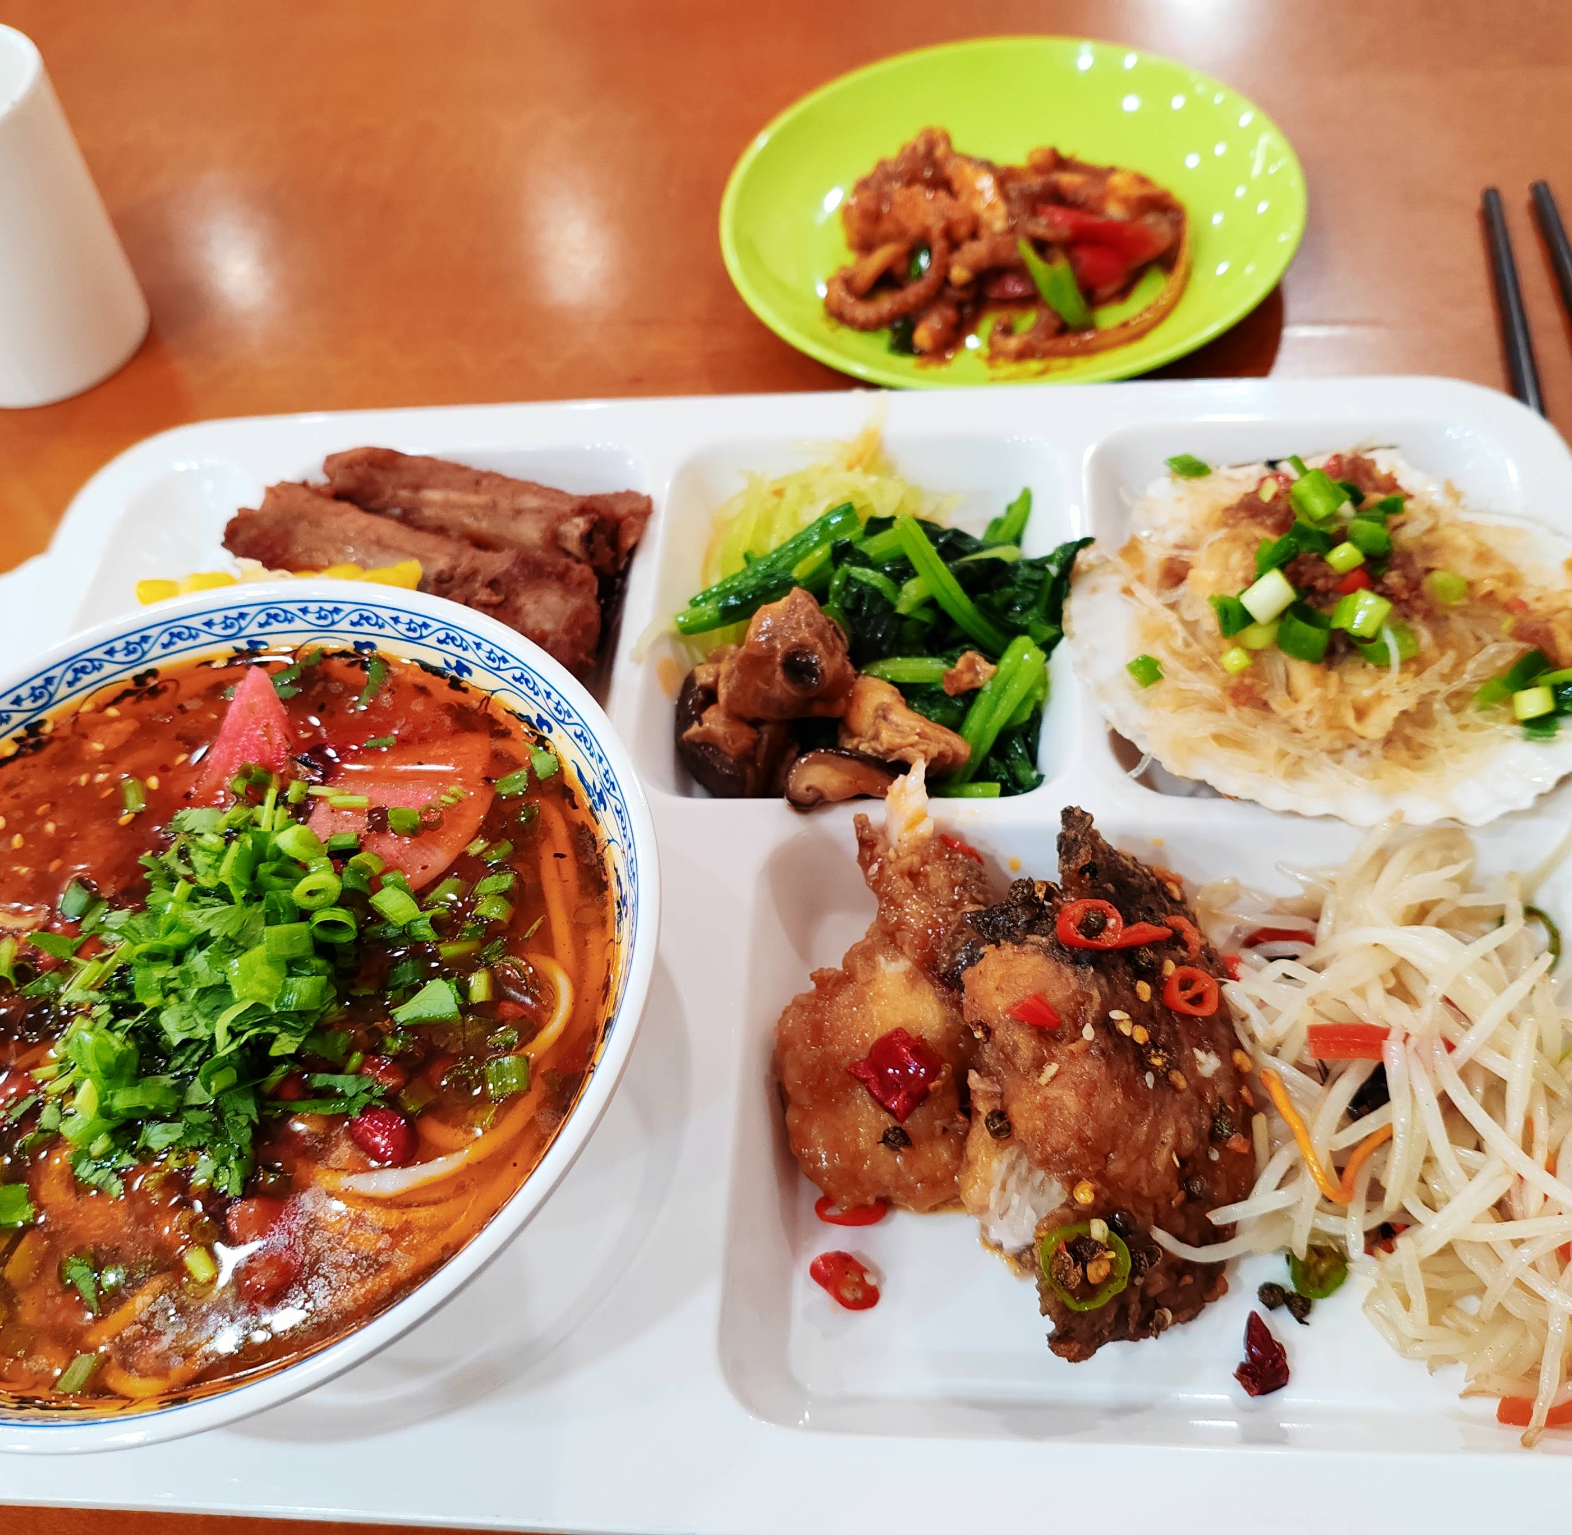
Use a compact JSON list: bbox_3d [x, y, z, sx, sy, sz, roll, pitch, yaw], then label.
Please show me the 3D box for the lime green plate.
[{"bbox_3d":[0.058,-0.140,0.426,0.149,0.027,0.149,-1,54,7],"label":"lime green plate"}]

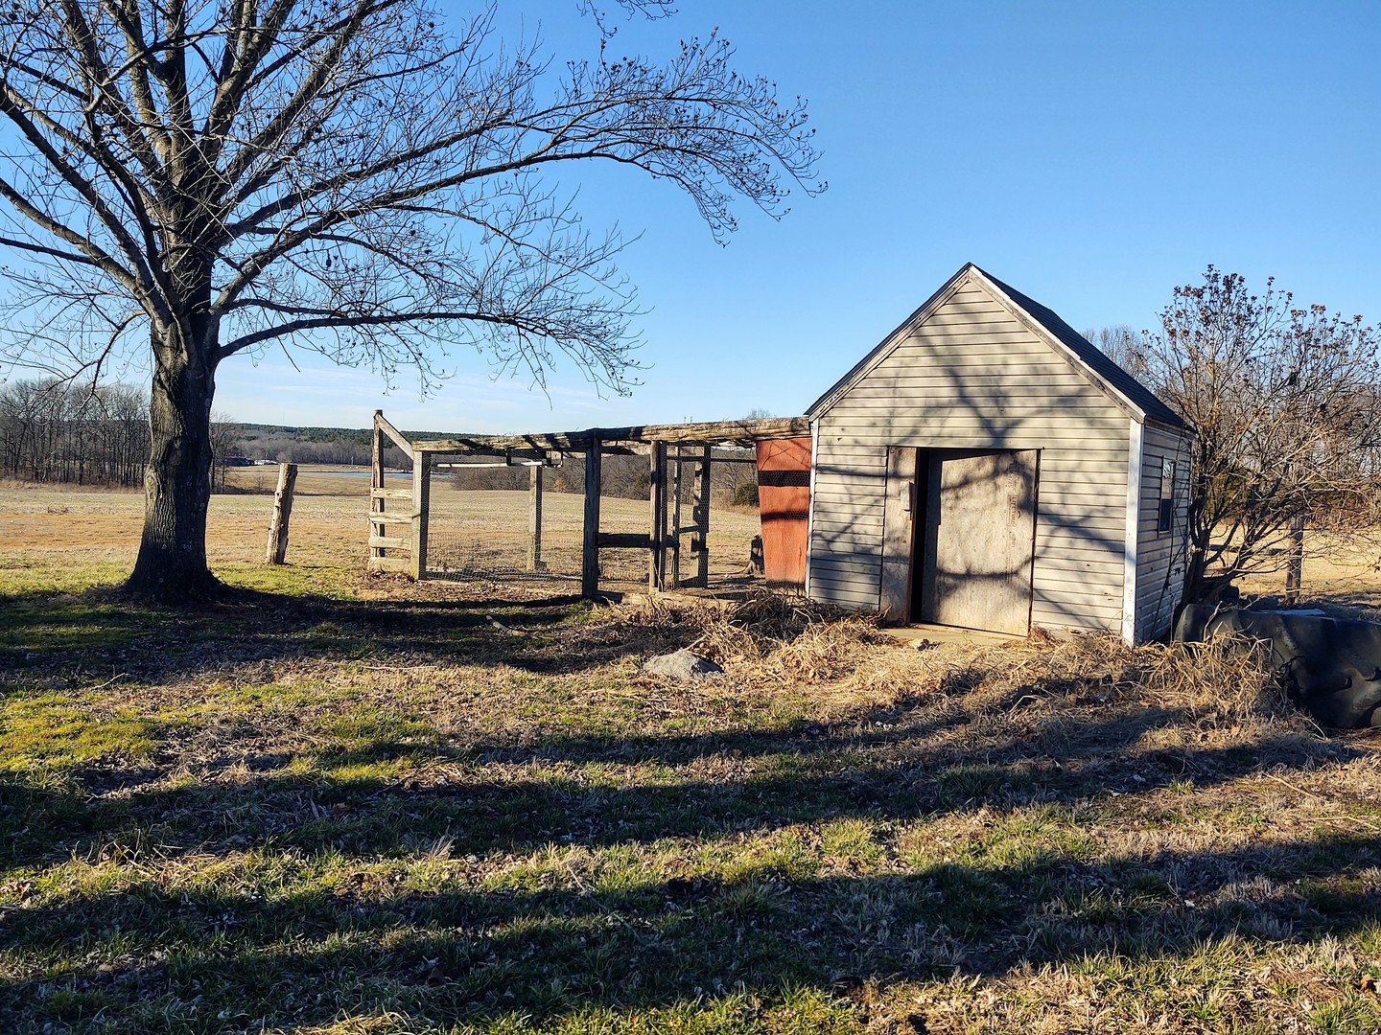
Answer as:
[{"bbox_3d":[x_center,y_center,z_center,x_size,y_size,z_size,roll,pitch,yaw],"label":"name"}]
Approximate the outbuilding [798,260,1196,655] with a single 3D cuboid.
[{"bbox_3d":[3.638,-0.742,12.389,3.648,3.798,3.200,4,3,33],"label":"outbuilding"}]

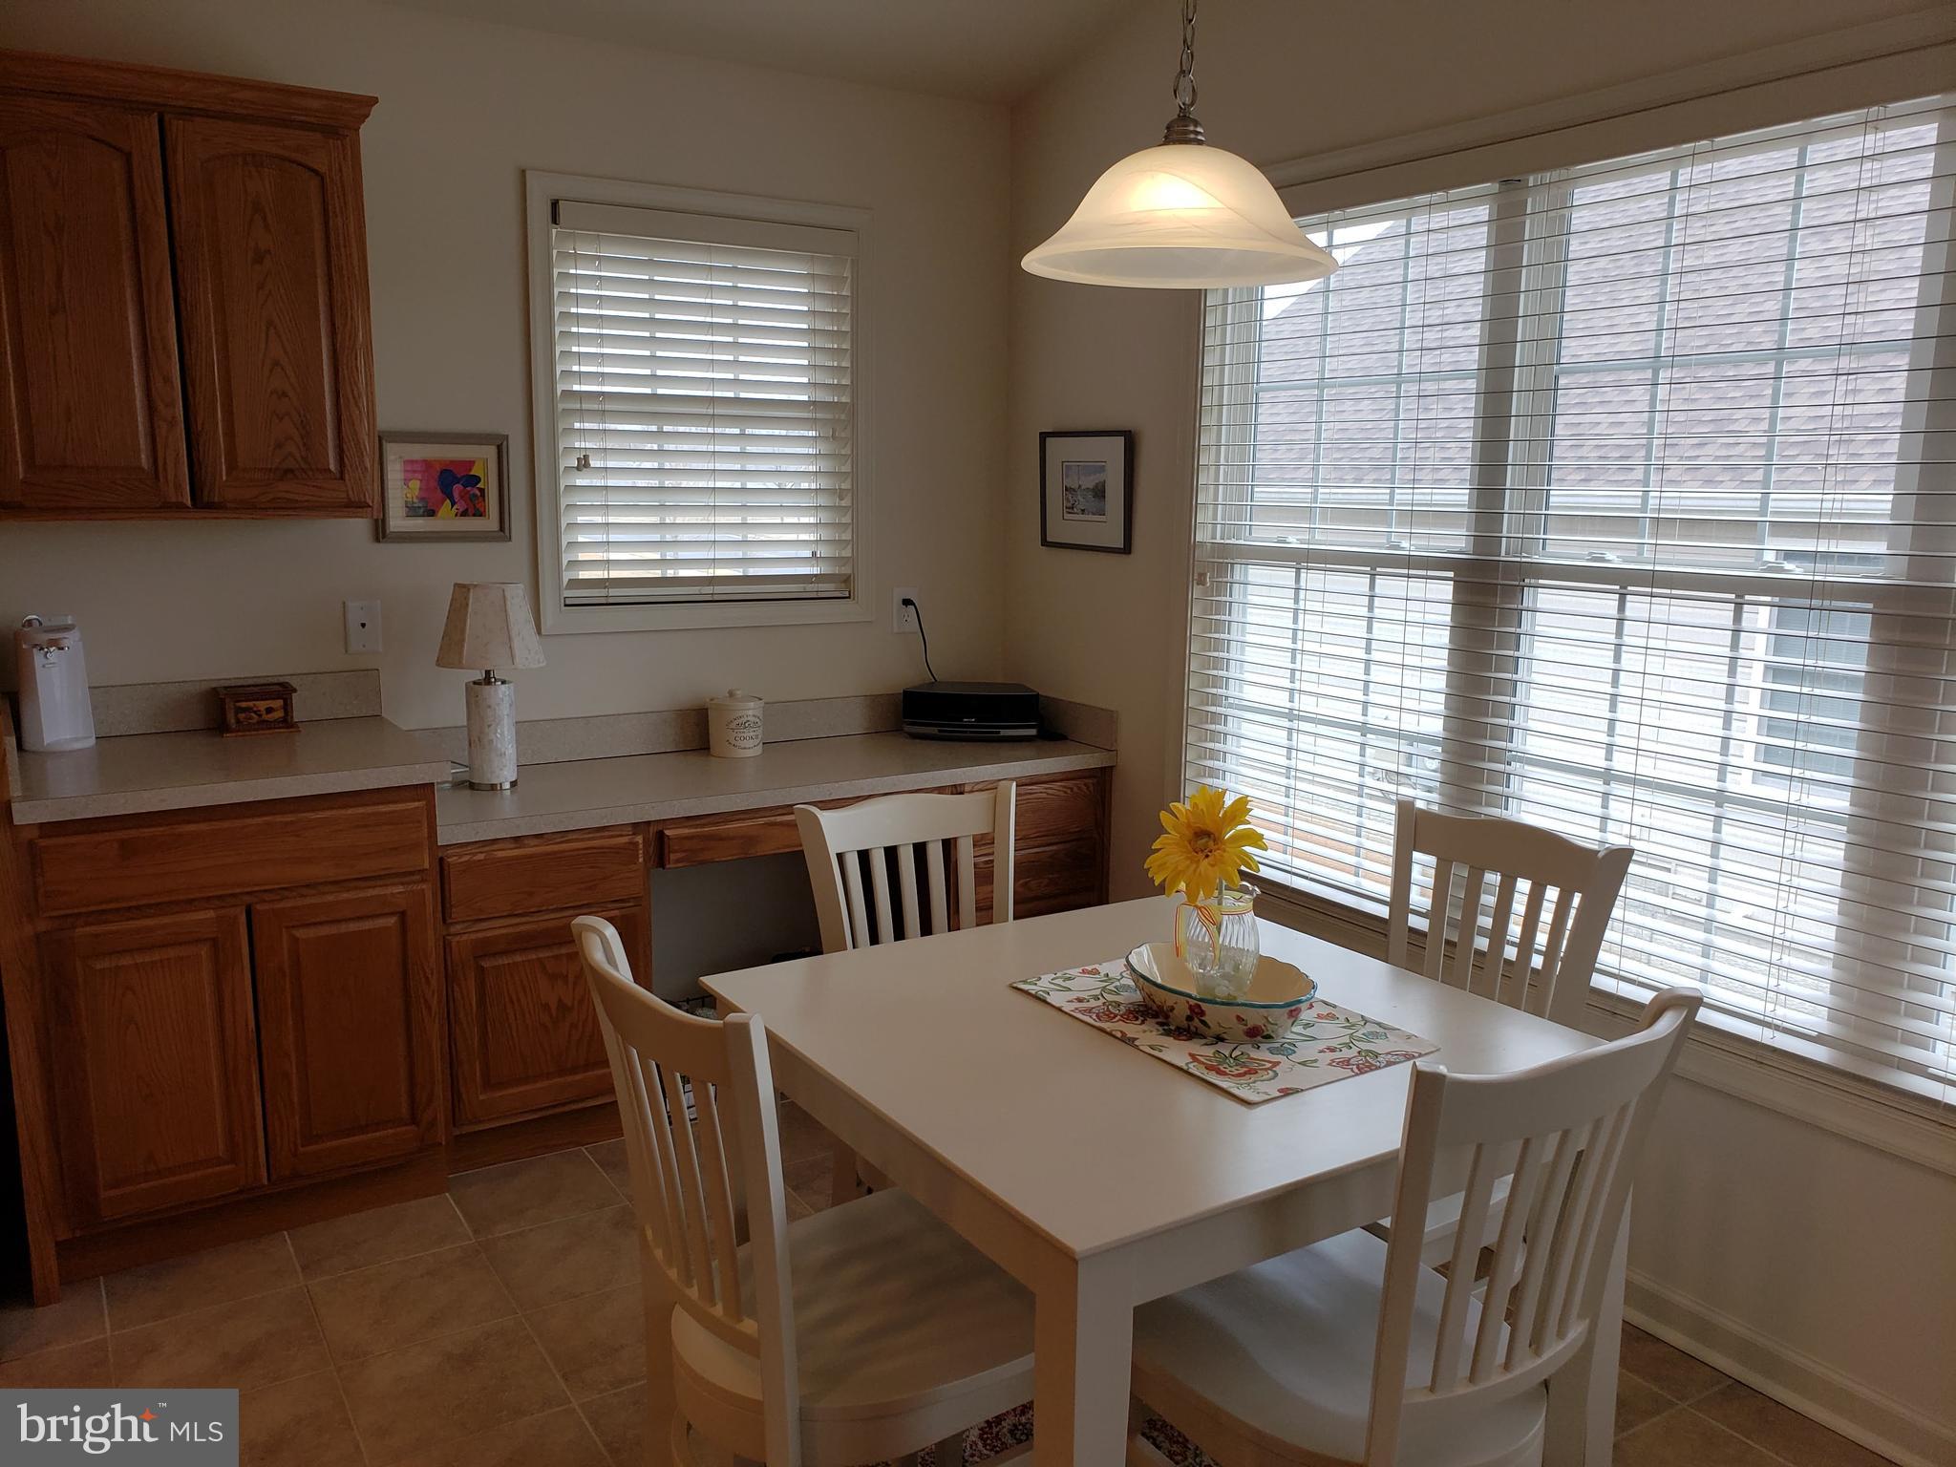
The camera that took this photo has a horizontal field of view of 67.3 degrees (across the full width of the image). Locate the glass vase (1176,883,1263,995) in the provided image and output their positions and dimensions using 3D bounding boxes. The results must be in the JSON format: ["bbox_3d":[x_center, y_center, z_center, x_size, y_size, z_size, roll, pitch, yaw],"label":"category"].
[{"bbox_3d":[0.335,0.291,1.996,0.100,0.145,0.100,-6,12,-32],"label":"glass vase"}]

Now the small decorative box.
[{"bbox_3d":[-1.478,-0.051,3.019,0.150,0.090,0.105,-6,12,-35],"label":"small decorative box"}]

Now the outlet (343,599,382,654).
[{"bbox_3d":[-1.329,-0.229,3.188,0.070,0.116,0.008,-6,12,-32],"label":"outlet"}]

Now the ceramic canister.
[{"bbox_3d":[-0.593,-0.030,3.609,0.135,0.158,0.135,1,10,0],"label":"ceramic canister"}]

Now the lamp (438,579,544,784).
[{"bbox_3d":[-1.047,-0.103,3.161,0.218,0.442,0.218,-6,12,-32],"label":"lamp"}]

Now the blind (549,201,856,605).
[{"bbox_3d":[-0.635,-0.776,3.565,0.760,0.910,0.060,-6,12,-32],"label":"blind"}]

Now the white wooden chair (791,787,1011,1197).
[{"bbox_3d":[0.003,0.591,2.398,0.440,0.910,0.500,-6,12,-32],"label":"white wooden chair"}]

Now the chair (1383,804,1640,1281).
[{"bbox_3d":[0.657,0.614,2.320,0.510,0.910,0.440,-6,12,-32],"label":"chair"}]

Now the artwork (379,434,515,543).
[{"bbox_3d":[-1.166,-0.537,3.226,0.272,0.233,0.025,-6,12,-32],"label":"artwork"}]

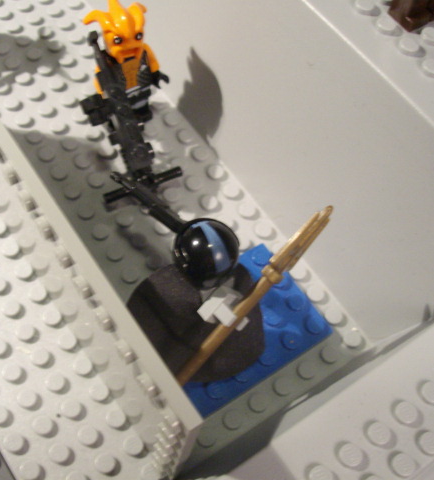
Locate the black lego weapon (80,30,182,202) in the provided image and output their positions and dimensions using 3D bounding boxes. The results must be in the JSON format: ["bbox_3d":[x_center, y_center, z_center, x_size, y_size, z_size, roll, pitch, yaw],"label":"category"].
[{"bbox_3d":[-0.028,-0.035,0.189,0.024,0.011,0.046,-24,100,-18],"label":"black lego weapon"}]

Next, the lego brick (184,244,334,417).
[{"bbox_3d":[0.002,0.024,0.174,0.048,0.005,0.032,-29,66,-20],"label":"lego brick"}]

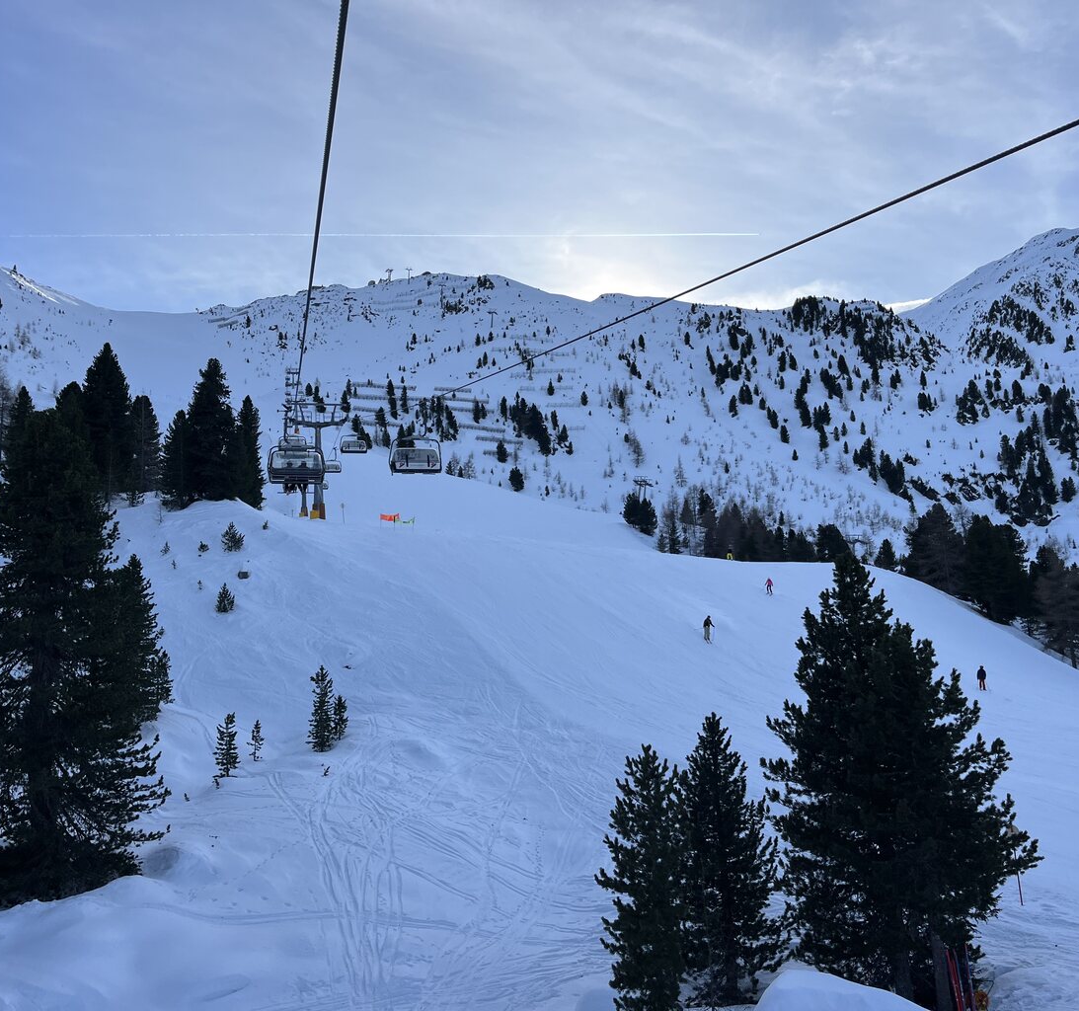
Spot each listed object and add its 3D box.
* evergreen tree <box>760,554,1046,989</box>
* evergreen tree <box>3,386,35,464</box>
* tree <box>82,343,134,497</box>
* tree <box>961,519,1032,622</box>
[{"bbox_3d":[7.242,5.407,20.272,5.202,8.876,4.682,-4,-8,19],"label":"evergreen tree"},{"bbox_3d":[-40.588,-6.048,79.415,2.809,6.809,2.724,-2,-7,0],"label":"evergreen tree"},{"bbox_3d":[-35.711,-7.087,83.848,4.012,13.167,4.012,1,-8,-23],"label":"tree"},{"bbox_3d":[45.350,6.509,100.702,6.398,10.899,6.078,-5,-8,24],"label":"tree"}]

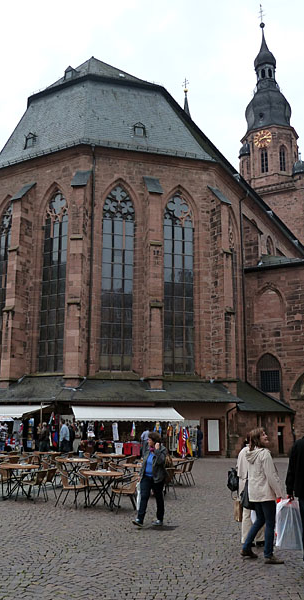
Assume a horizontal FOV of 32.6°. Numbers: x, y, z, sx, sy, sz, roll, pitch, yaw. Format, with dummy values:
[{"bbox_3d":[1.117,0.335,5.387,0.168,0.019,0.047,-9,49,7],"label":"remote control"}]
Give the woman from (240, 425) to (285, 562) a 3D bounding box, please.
[{"bbox_3d":[1.440,2.594,7.004,0.500,1.690,0.480,-12,-17,44],"label":"woman"}]

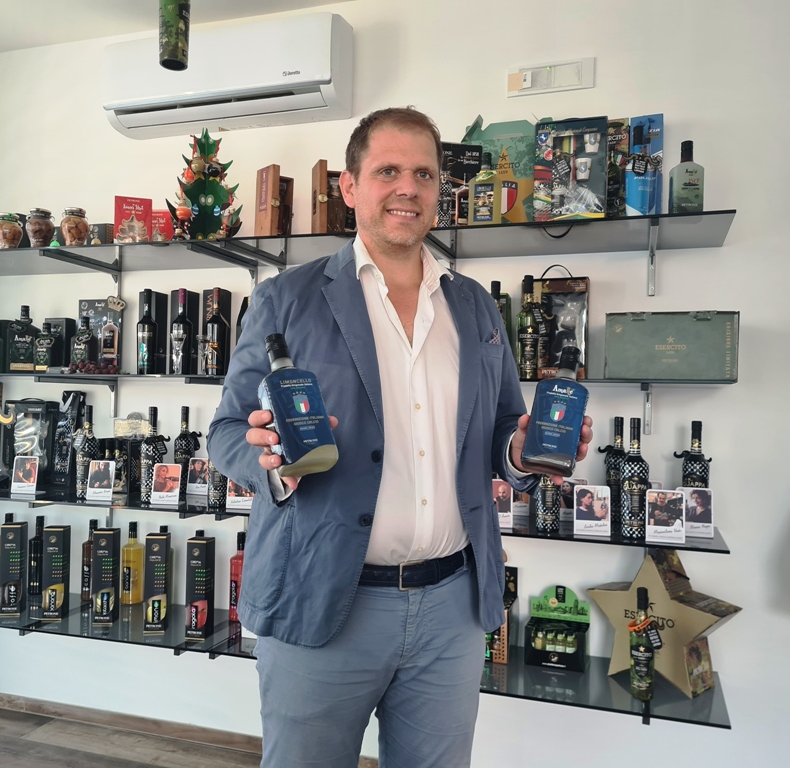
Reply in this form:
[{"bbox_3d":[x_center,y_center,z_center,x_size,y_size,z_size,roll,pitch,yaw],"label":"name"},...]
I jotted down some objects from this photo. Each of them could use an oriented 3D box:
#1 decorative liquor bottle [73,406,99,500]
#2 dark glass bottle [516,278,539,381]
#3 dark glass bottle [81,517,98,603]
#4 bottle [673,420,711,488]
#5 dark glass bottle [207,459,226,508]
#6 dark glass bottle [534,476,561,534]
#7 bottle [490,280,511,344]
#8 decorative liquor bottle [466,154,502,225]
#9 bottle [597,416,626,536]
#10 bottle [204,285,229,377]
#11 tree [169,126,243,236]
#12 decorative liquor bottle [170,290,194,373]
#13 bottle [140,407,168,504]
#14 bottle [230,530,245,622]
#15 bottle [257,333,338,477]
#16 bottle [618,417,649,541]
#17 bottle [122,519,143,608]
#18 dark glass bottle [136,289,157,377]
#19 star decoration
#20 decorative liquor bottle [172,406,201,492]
[{"bbox_3d":[-1.026,0.228,2.587,0.075,0.312,0.075,1,-1,18],"label":"decorative liquor bottle"},{"bbox_3d":[0.368,-0.154,2.121,0.062,0.290,0.062,1,-1,10],"label":"dark glass bottle"},{"bbox_3d":[-1.125,0.655,2.873,0.058,0.299,0.058,1,-1,18],"label":"dark glass bottle"},{"bbox_3d":[0.850,0.257,2.180,0.075,0.312,0.075,1,-1,21],"label":"bottle"},{"bbox_3d":[-0.554,0.234,2.444,0.075,0.312,0.075,1,-1,18],"label":"dark glass bottle"},{"bbox_3d":[0.429,0.248,2.137,0.075,0.312,0.075,1,-1,11],"label":"dark glass bottle"},{"bbox_3d":[0.284,-0.151,2.145,0.062,0.282,0.062,1,-1,7],"label":"bottle"},{"bbox_3d":[0.241,-0.521,2.063,0.090,0.204,0.058,1,-1,18],"label":"decorative liquor bottle"},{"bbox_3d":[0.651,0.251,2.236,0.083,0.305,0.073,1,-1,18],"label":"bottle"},{"bbox_3d":[-0.564,-0.160,2.438,0.063,0.286,0.063,1,-1,13],"label":"bottle"},{"bbox_3d":[-0.622,-0.637,2.522,0.242,0.398,0.235,1,-1,2],"label":"tree"},{"bbox_3d":[-0.689,-0.170,2.494,0.066,0.281,0.066,1,-1,18],"label":"decorative liquor bottle"},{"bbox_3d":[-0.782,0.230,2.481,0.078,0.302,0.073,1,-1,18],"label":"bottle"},{"bbox_3d":[-0.533,0.662,2.654,0.058,0.299,0.058,1,-1,18],"label":"bottle"},{"bbox_3d":[-0.139,0.028,1.045,0.077,0.200,0.050,-11,-14,-28],"label":"bottle"},{"bbox_3d":[0.630,0.244,2.011,0.072,0.312,0.072,1,-1,18],"label":"bottle"},{"bbox_3d":[-0.936,0.645,2.751,0.059,0.298,0.059,1,-1,18],"label":"bottle"},{"bbox_3d":[-0.809,-0.164,2.519,0.063,0.288,0.063,1,-1,13],"label":"dark glass bottle"},{"bbox_3d":[0.724,0.632,2.101,0.375,0.354,0.125,0,-2,42],"label":"star decoration"},{"bbox_3d":[-0.712,0.232,2.601,0.079,0.310,0.076,1,-1,15],"label":"decorative liquor bottle"}]

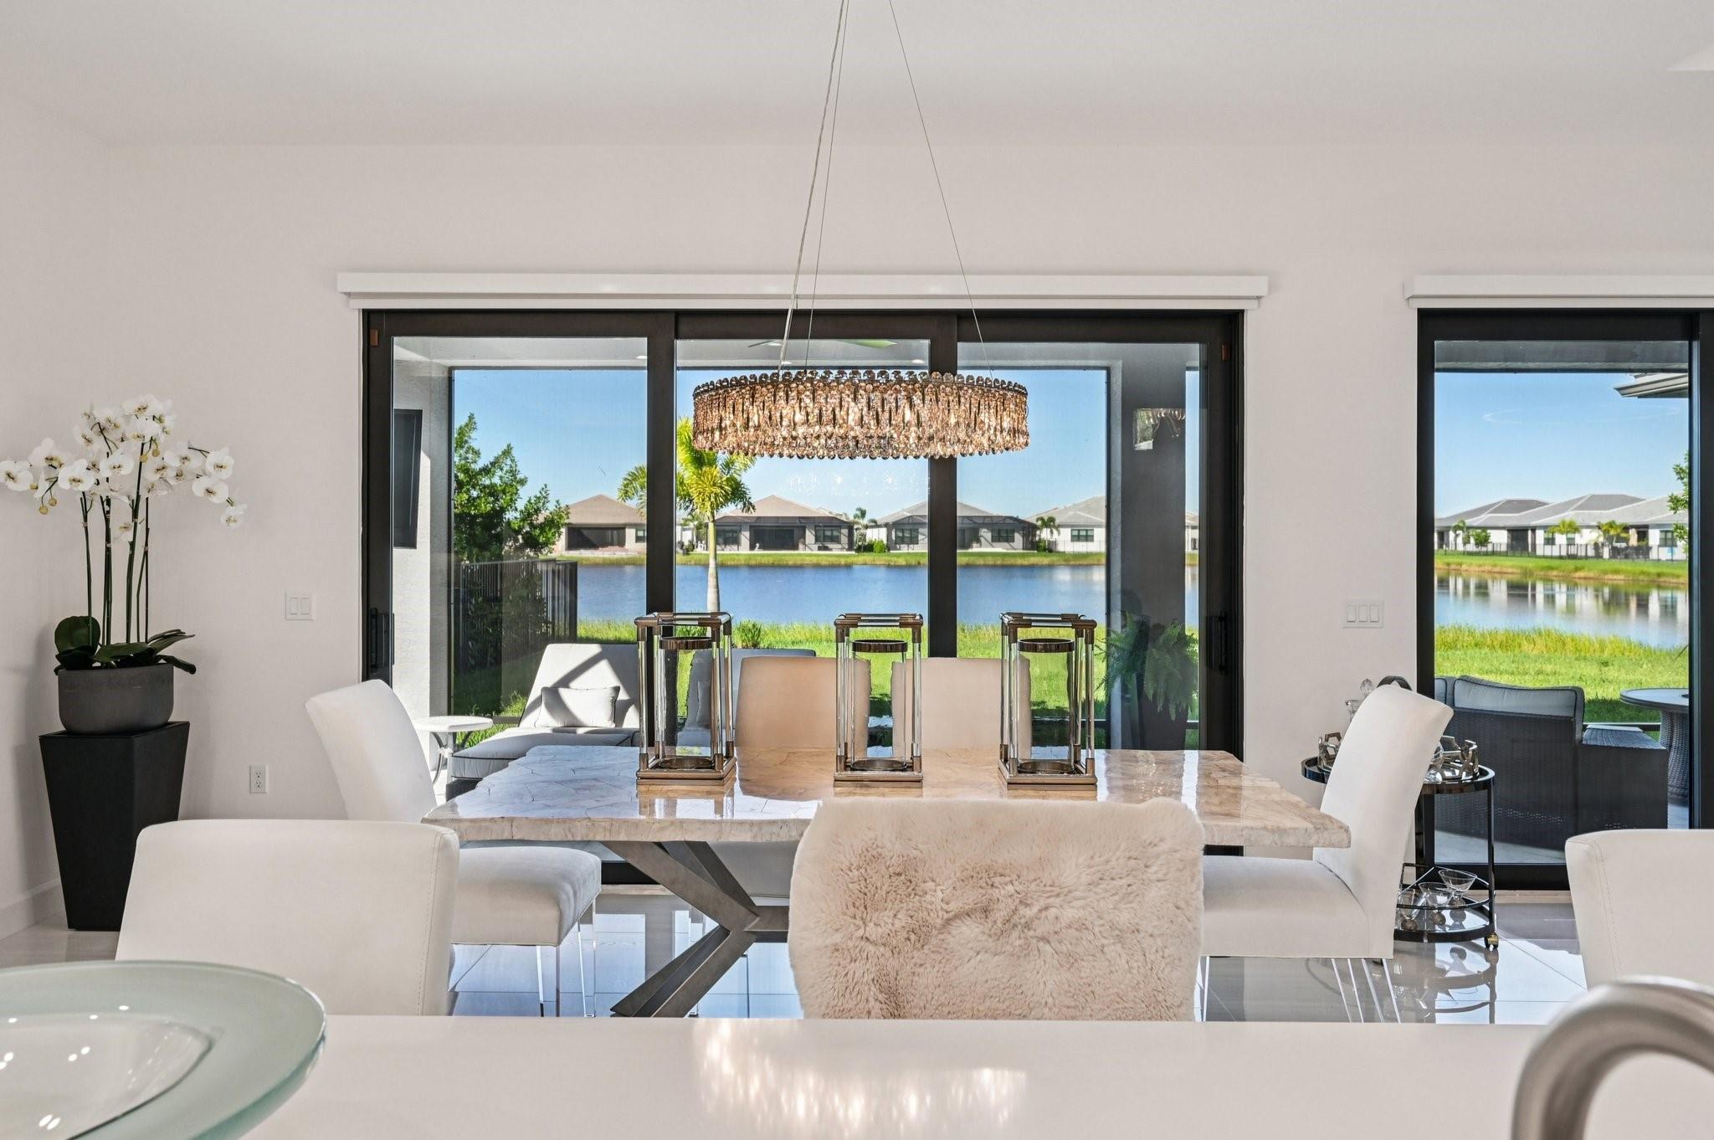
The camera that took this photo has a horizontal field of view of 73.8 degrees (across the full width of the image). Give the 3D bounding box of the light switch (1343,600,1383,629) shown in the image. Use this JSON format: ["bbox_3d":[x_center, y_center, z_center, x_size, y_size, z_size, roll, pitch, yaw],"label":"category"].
[{"bbox_3d":[2.059,0.180,4.640,0.165,0.117,0.012,0,1,0],"label":"light switch"}]

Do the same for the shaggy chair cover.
[{"bbox_3d":[0.237,0.912,1.650,0.620,1.040,0.600,0,1,0],"label":"shaggy chair cover"}]

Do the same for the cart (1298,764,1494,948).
[{"bbox_3d":[1.982,1.030,4.200,0.640,0.630,0.640,0,1,0],"label":"cart"}]

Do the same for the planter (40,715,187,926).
[{"bbox_3d":[-2.845,0.982,4.403,0.340,0.740,0.340,0,1,0],"label":"planter"}]

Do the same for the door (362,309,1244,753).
[{"bbox_3d":[-0.220,0.122,4.720,3.630,2.380,0.130,0,1,0],"label":"door"}]

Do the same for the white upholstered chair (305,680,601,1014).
[{"bbox_3d":[-1.191,0.866,3.450,0.710,1.010,0.490,0,1,0],"label":"white upholstered chair"}]

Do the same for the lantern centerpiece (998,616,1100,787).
[{"bbox_3d":[0.548,0.378,3.354,0.250,0.475,0.250,0,1,2],"label":"lantern centerpiece"}]

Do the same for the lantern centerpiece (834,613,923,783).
[{"bbox_3d":[0.060,0.376,3.424,0.250,0.475,0.250,0,1,2],"label":"lantern centerpiece"}]

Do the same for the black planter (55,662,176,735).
[{"bbox_3d":[-2.828,0.481,4.360,0.370,0.235,0.370,0,1,0],"label":"black planter"}]

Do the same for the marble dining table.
[{"bbox_3d":[0.065,0.995,3.393,2.330,0.760,1.050,0,1,2],"label":"marble dining table"}]

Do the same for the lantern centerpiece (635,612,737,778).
[{"bbox_3d":[-0.501,0.371,3.380,0.248,0.475,0.248,0,1,0],"label":"lantern centerpiece"}]

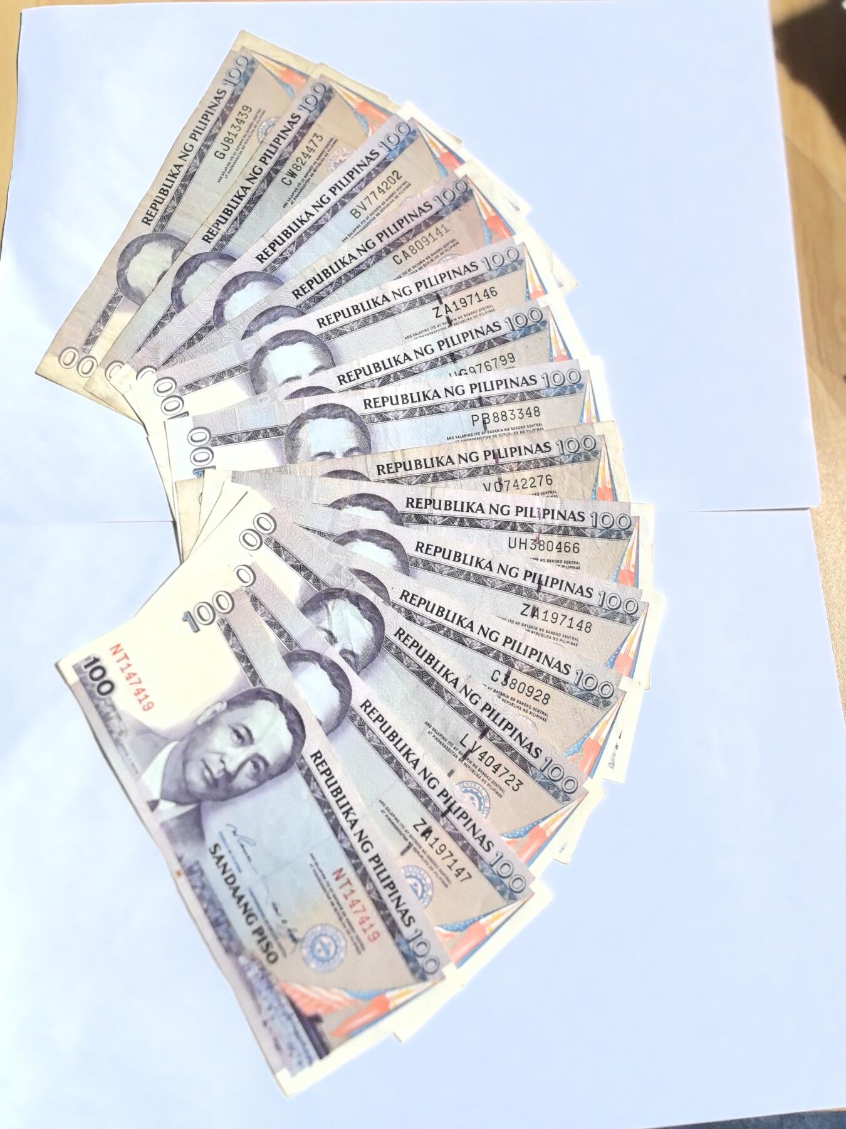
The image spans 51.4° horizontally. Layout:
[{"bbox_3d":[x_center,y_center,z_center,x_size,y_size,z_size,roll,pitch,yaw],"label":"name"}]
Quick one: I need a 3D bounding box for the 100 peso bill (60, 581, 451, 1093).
[{"bbox_3d":[-0.056,0.085,0.293,0.066,0.003,0.160,-31,81,-6],"label":"100 peso bill"}]

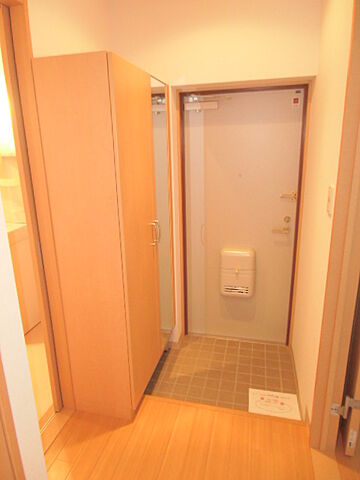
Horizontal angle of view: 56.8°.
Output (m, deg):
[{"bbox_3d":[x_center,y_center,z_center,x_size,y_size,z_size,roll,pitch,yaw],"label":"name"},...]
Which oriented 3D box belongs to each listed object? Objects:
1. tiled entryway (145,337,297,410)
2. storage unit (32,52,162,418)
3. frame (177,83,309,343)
[{"bbox_3d":[0.334,0.938,2.380,0.948,0.044,0.793,3,16,13],"label":"tiled entryway"},{"bbox_3d":[-0.331,0.000,2.027,0.372,1.830,0.863,3,16,13],"label":"storage unit"},{"bbox_3d":[0.430,-0.099,2.465,0.880,1.927,0.122,3,16,13],"label":"frame"}]

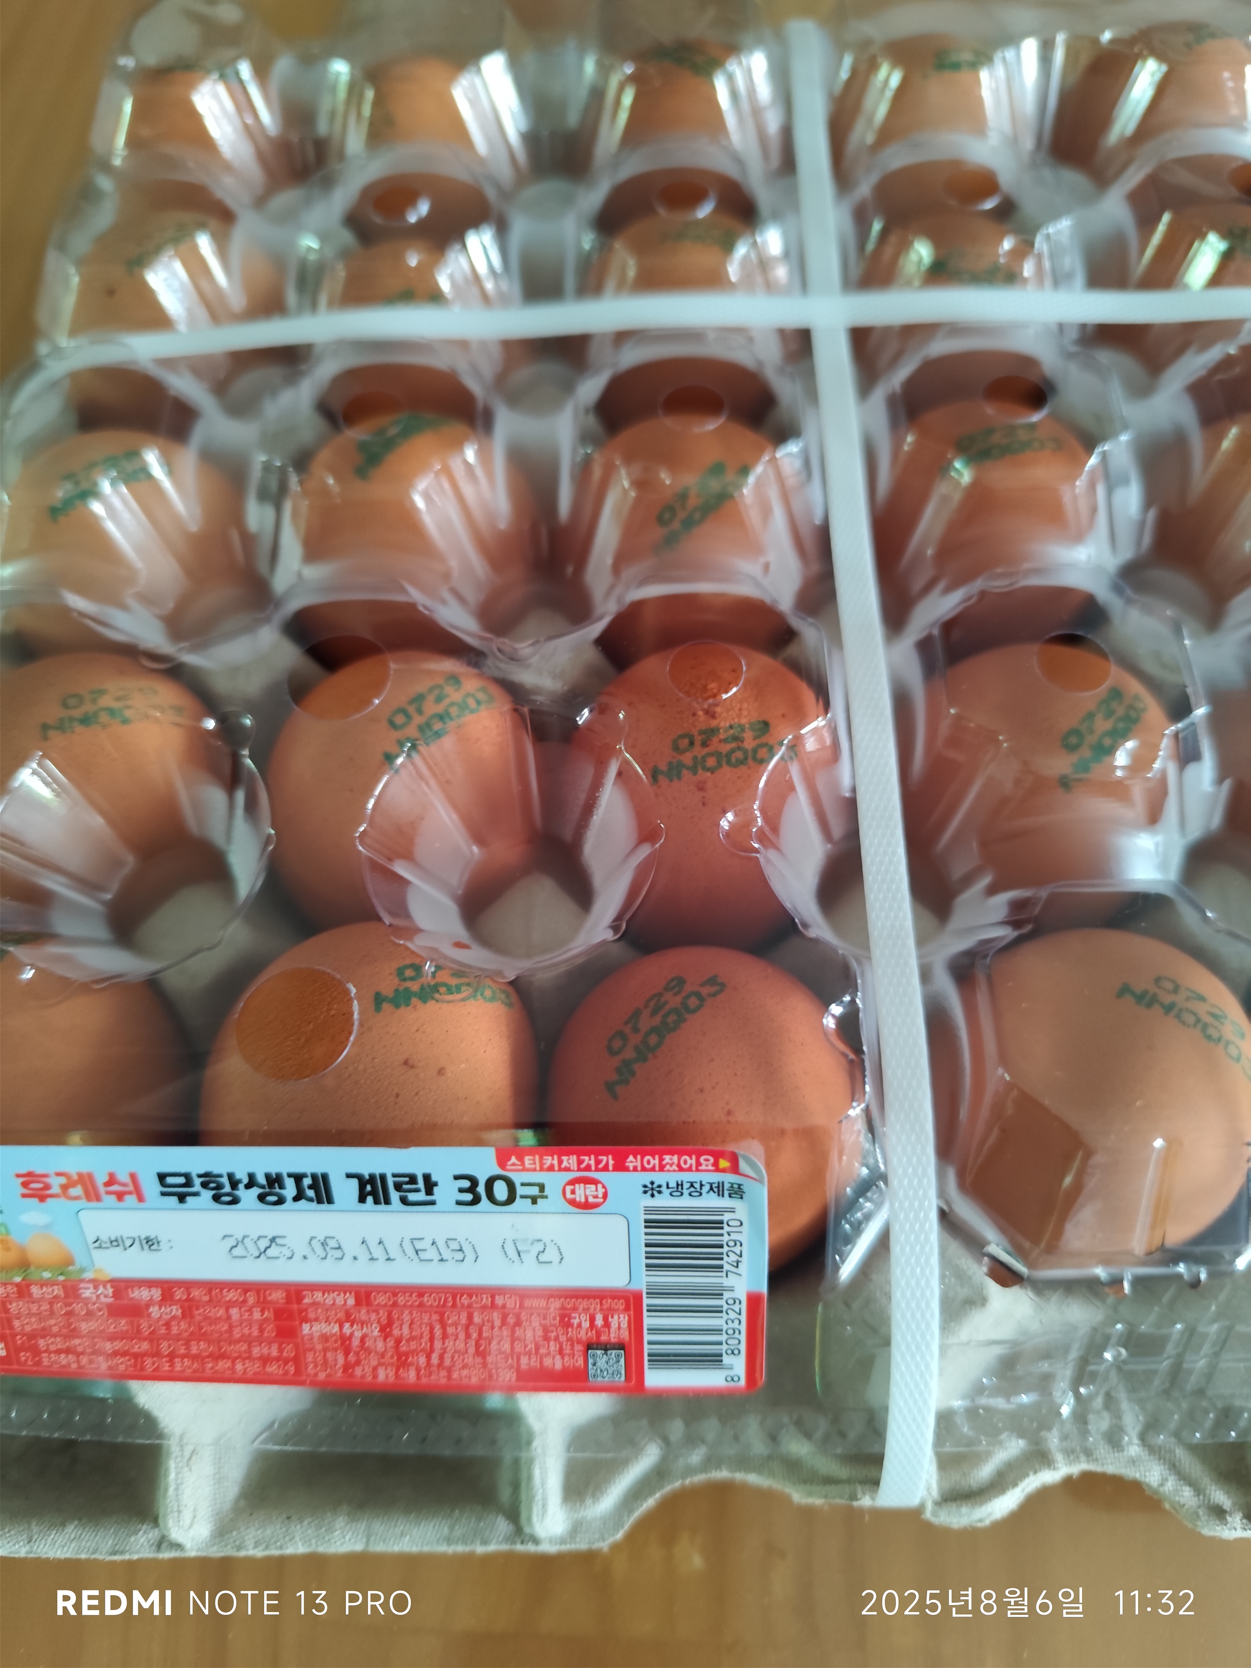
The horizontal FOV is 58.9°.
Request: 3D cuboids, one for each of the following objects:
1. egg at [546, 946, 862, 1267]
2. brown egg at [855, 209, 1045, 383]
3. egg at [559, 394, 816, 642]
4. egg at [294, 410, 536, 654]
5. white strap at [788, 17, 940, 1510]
[{"bbox_3d":[0.011,0.039,0.161,0.044,0.057,0.044,-1,65,1],"label":"egg"},{"bbox_3d":[0.065,-0.099,0.227,0.042,0.054,0.042,-1,65,1],"label":"brown egg"},{"bbox_3d":[0.012,-0.050,0.201,0.044,0.056,0.044,-1,64,2],"label":"egg"},{"bbox_3d":[-0.038,-0.049,0.201,0.044,0.056,0.044,1,63,-2],"label":"egg"},{"bbox_3d":[0.037,-0.052,0.202,0.008,0.052,0.303,-1,65,1],"label":"white strap"}]

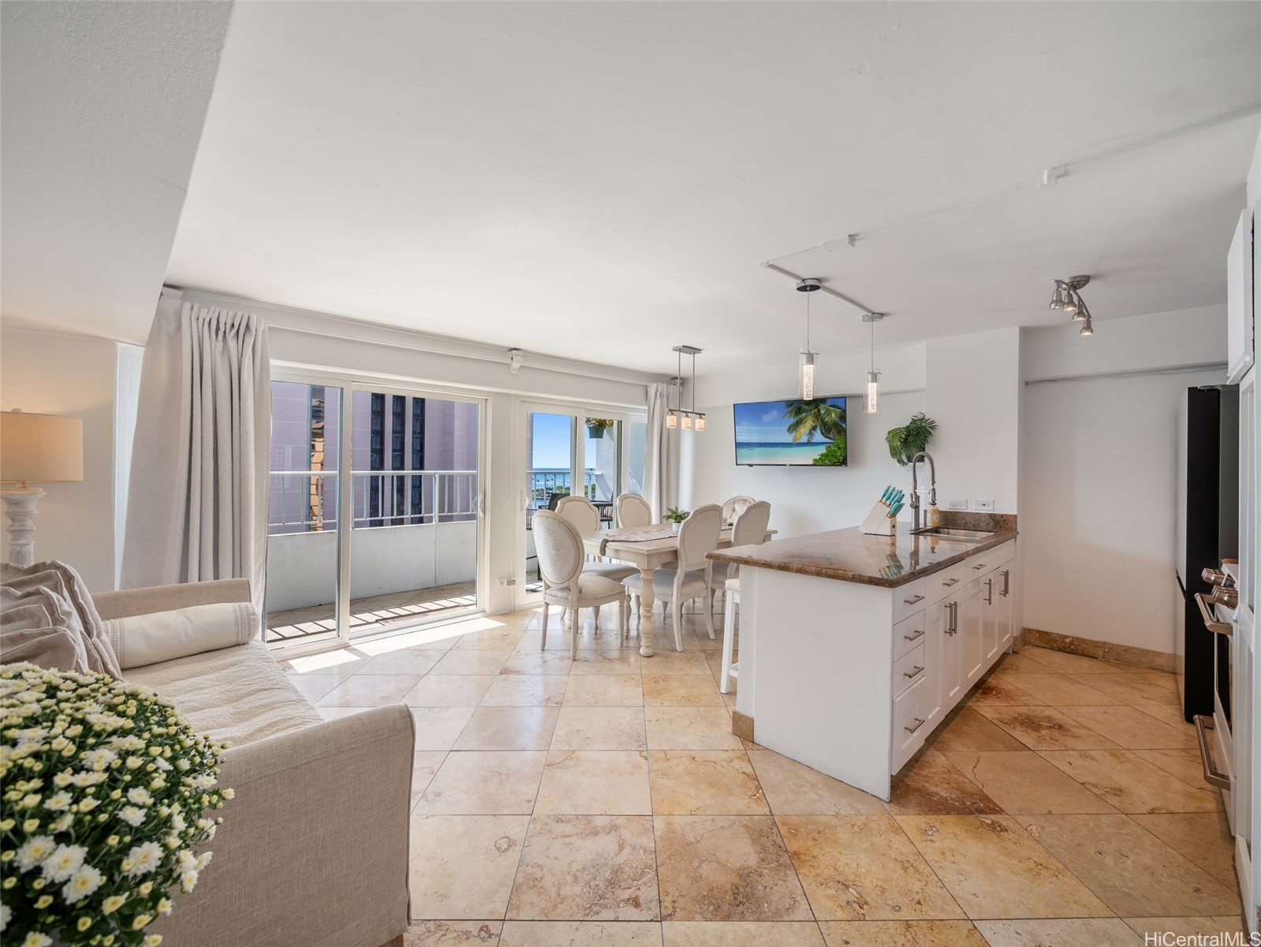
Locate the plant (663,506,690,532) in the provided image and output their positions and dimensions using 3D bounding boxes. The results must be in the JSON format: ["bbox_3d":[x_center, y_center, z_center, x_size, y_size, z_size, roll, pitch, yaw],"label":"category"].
[{"bbox_3d":[0.439,0.436,4.707,0.240,0.240,0.240,0,0,0],"label":"plant"}]

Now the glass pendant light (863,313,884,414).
[{"bbox_3d":[1.639,-0.731,3.445,0.135,0.680,0.135,-1,1,-45],"label":"glass pendant light"}]

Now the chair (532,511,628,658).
[{"bbox_3d":[-0.385,0.793,3.823,0.490,1.040,0.580,1,1,45],"label":"chair"}]

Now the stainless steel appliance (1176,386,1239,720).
[{"bbox_3d":[3.530,0.435,2.793,0.720,1.790,0.840,0,0,45],"label":"stainless steel appliance"}]

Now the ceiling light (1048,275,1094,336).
[{"bbox_3d":[2.512,-0.962,2.877,0.800,0.220,0.150,0,0,-41],"label":"ceiling light"}]

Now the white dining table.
[{"bbox_3d":[0.409,0.923,4.630,1.780,0.765,1.040,-1,1,-43],"label":"white dining table"}]

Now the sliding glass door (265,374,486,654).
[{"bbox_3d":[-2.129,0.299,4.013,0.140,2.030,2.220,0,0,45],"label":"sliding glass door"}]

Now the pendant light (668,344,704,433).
[{"bbox_3d":[0.509,-0.731,4.518,0.510,0.700,0.115,0,0,-45],"label":"pendant light"}]

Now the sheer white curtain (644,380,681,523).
[{"bbox_3d":[0.339,0.125,5.743,0.560,2.320,0.150,-1,1,-45],"label":"sheer white curtain"}]

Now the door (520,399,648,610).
[{"bbox_3d":[-0.442,0.296,5.572,1.820,2.000,0.110,-1,1,-45],"label":"door"}]

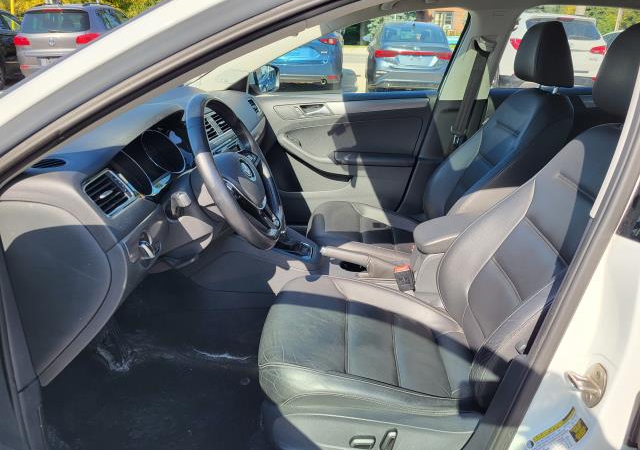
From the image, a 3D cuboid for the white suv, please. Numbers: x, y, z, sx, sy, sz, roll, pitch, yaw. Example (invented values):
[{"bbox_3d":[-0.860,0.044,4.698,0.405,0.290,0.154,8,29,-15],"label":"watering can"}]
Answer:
[{"bbox_3d":[4.934,-4.151,11.782,1.880,1.680,4.700,3,21,5],"label":"white suv"}]

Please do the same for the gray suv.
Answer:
[{"bbox_3d":[-5.045,-4.265,11.584,1.810,1.690,4.430,3,21,5],"label":"gray suv"}]

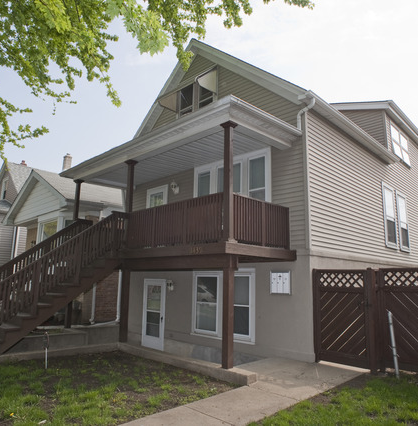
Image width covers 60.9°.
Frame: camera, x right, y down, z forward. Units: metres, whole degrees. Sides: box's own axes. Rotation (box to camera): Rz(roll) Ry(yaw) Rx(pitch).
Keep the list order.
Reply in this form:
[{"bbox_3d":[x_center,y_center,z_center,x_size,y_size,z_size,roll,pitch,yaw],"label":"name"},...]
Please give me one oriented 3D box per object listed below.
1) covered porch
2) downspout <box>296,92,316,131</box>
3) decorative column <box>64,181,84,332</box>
[{"bbox_3d":[-1.279,0.775,9.267,7.073,4.817,2.535,-10,-15,43],"label":"covered porch"},{"bbox_3d":[2.219,-2.297,8.213,0.507,0.693,0.186,-10,-15,43],"label":"downspout"},{"bbox_3d":[-4.024,1.161,10.663,0.245,4.436,0.245,-10,-15,43],"label":"decorative column"}]

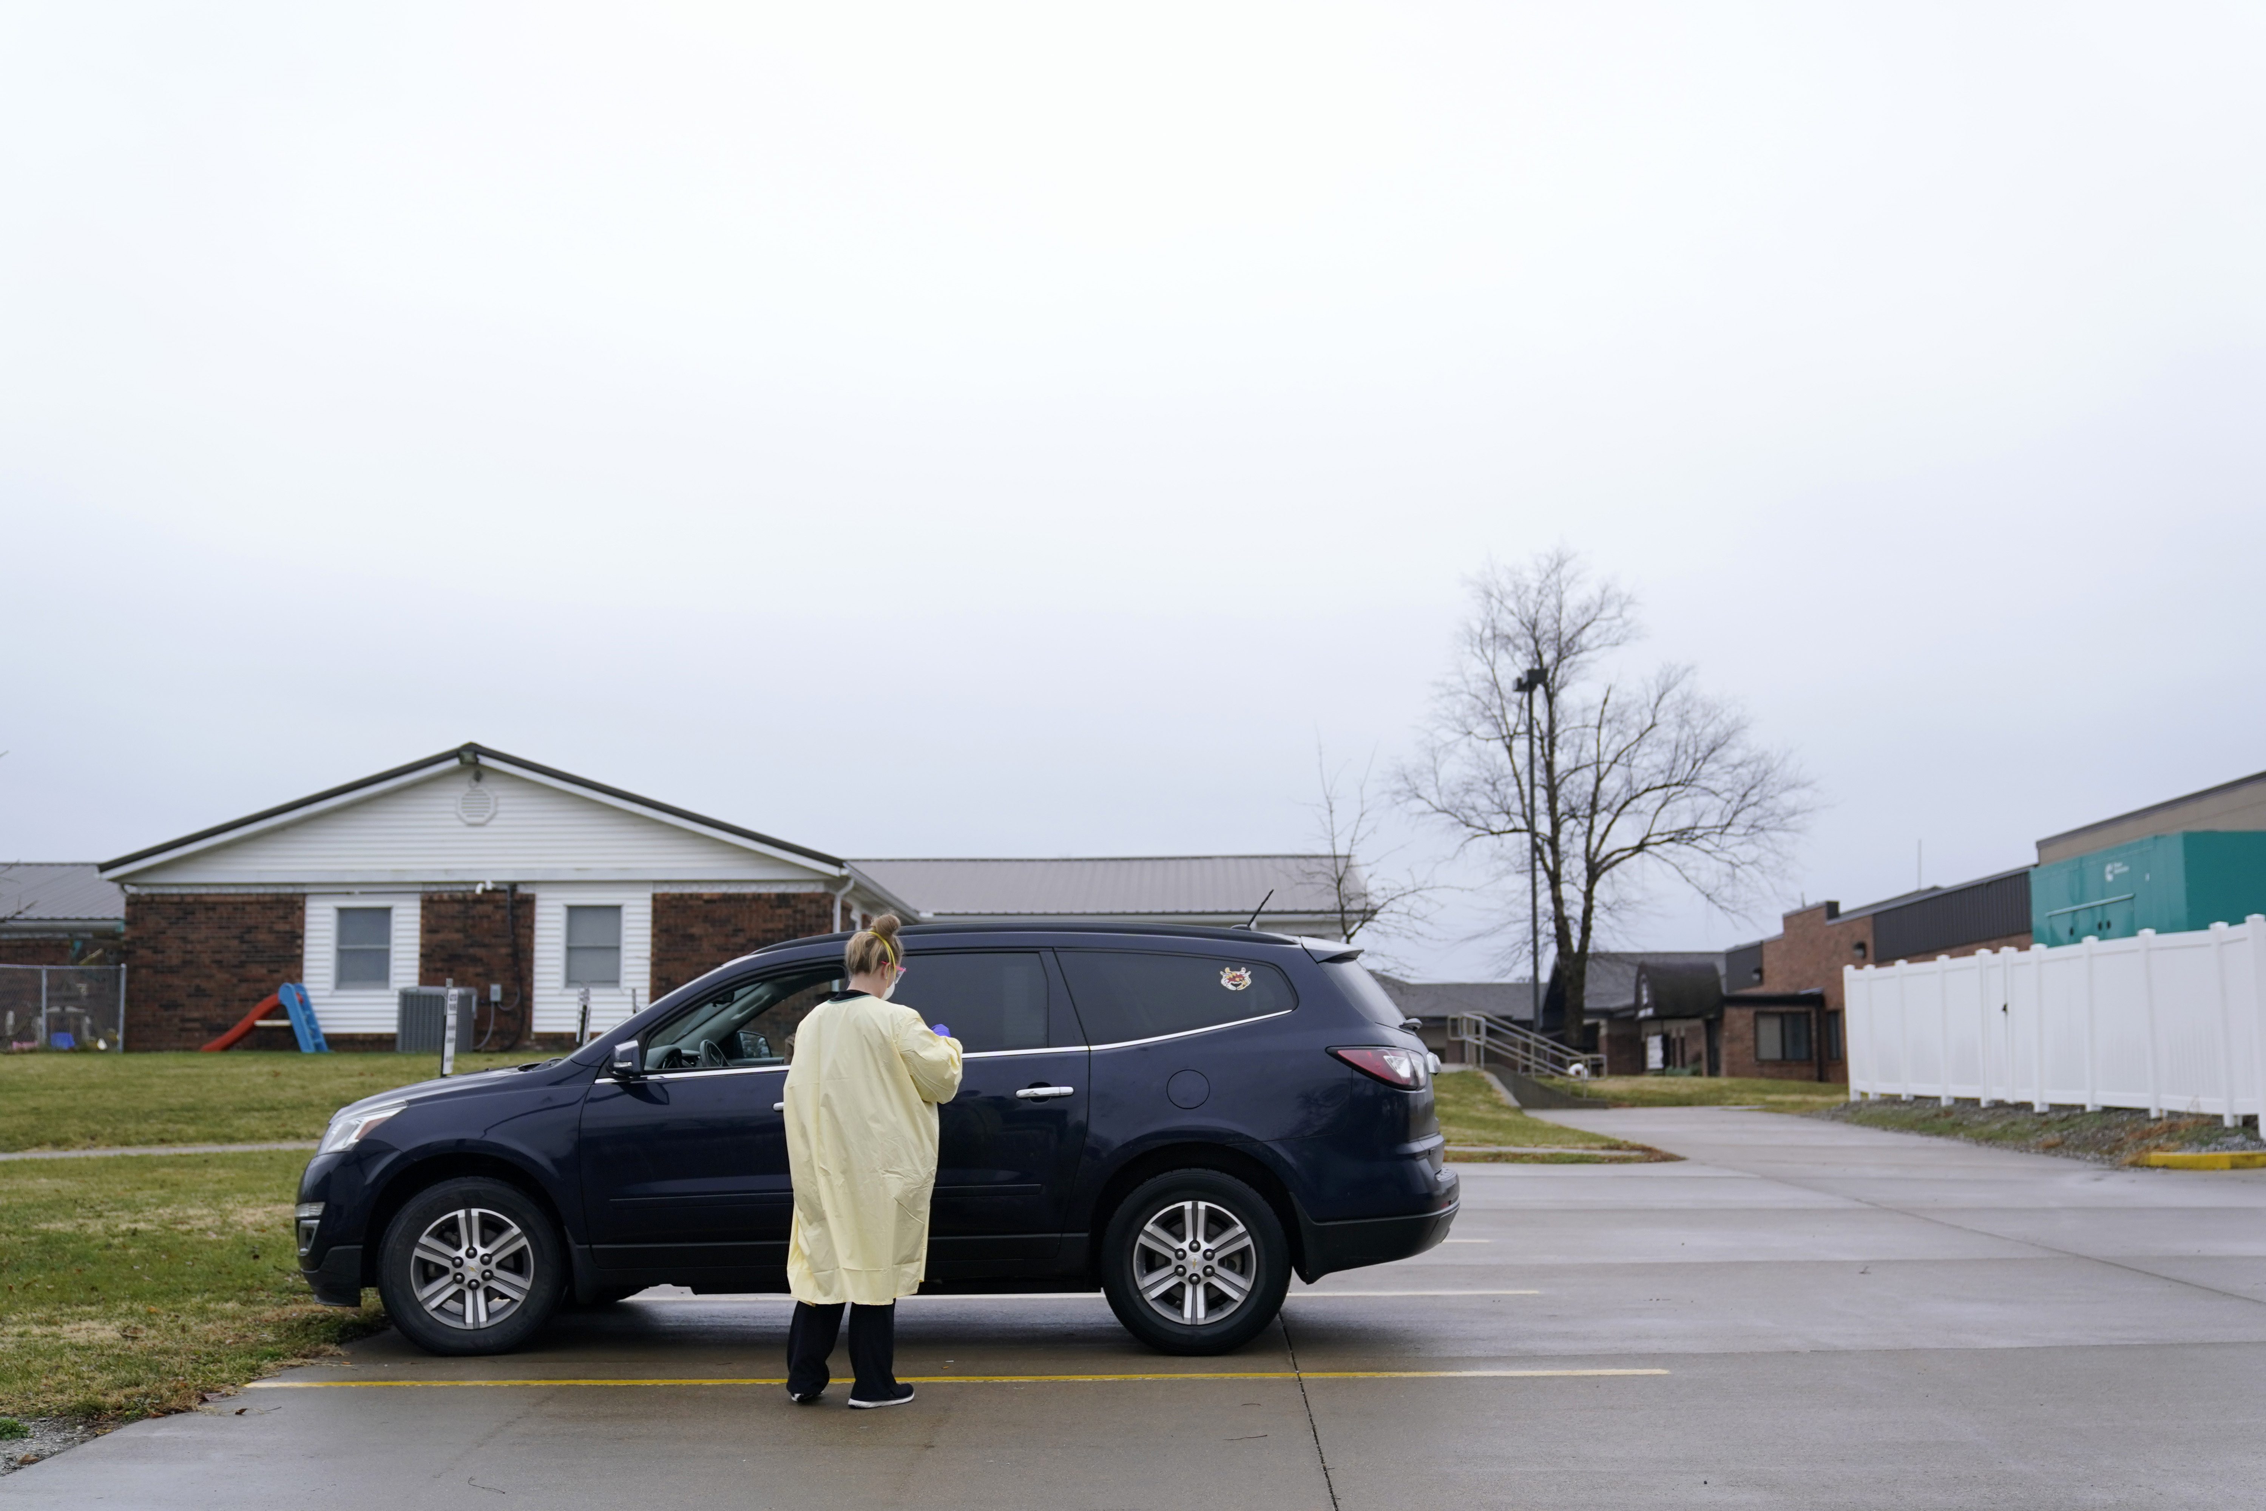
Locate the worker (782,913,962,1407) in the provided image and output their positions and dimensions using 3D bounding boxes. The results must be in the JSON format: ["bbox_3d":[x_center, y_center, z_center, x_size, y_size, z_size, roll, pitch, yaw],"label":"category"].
[{"bbox_3d":[-0.960,1.480,8.880,0.560,1.780,0.480,-5,-8,40],"label":"worker"}]

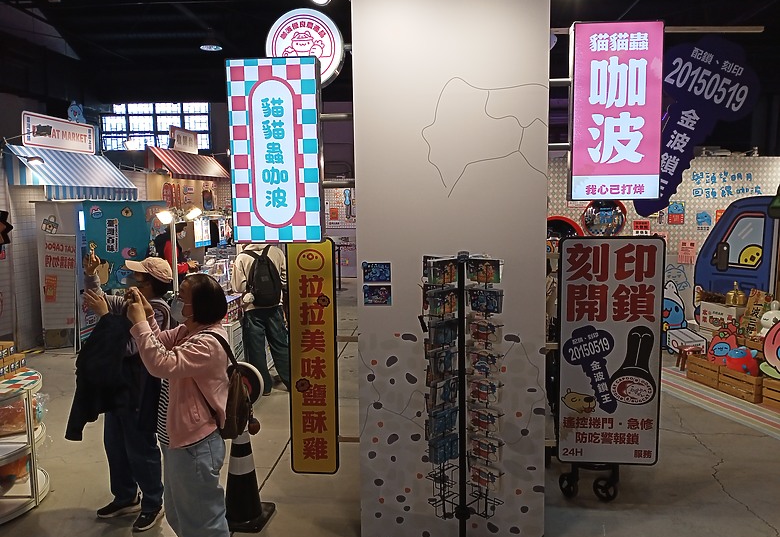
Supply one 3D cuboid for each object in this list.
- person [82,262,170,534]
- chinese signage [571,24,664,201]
[{"bbox_3d":[-1.530,0.700,3.700,0.480,1.570,0.480,-3,6,-21],"label":"person"},{"bbox_3d":[1.138,-0.783,3.202,0.433,0.861,0.120,0,6,4],"label":"chinese signage"}]

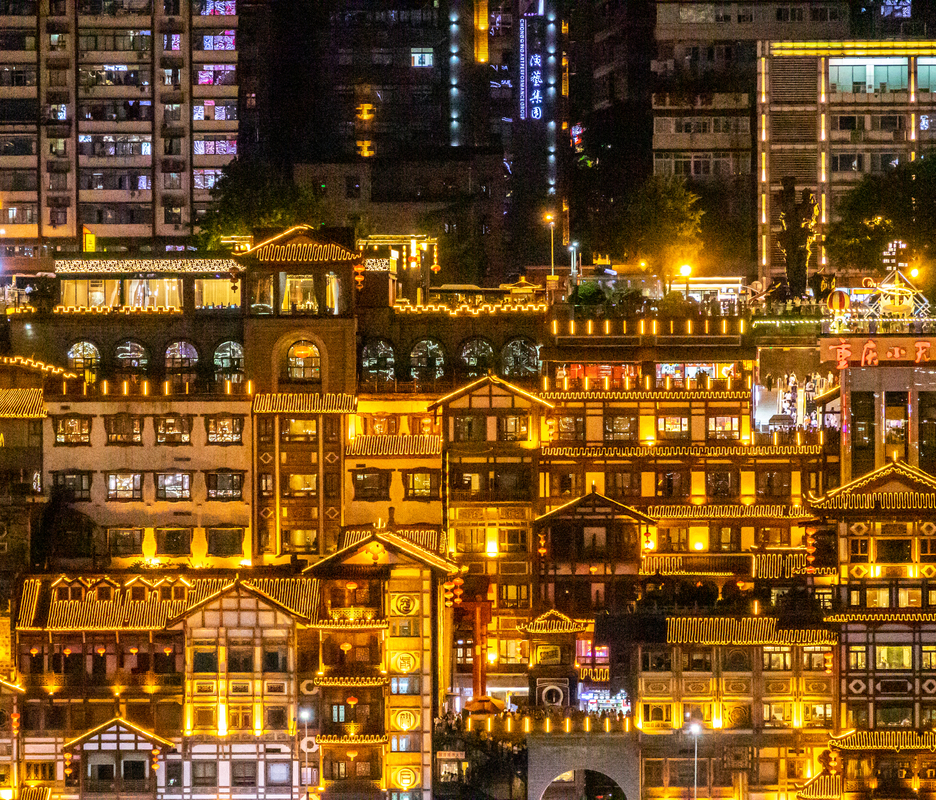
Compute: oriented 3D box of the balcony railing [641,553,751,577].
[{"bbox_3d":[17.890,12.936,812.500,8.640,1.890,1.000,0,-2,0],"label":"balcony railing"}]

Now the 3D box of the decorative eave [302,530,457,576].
[{"bbox_3d":[-6.998,12.137,817.000,11.724,3.560,3.500,0,1,11],"label":"decorative eave"}]

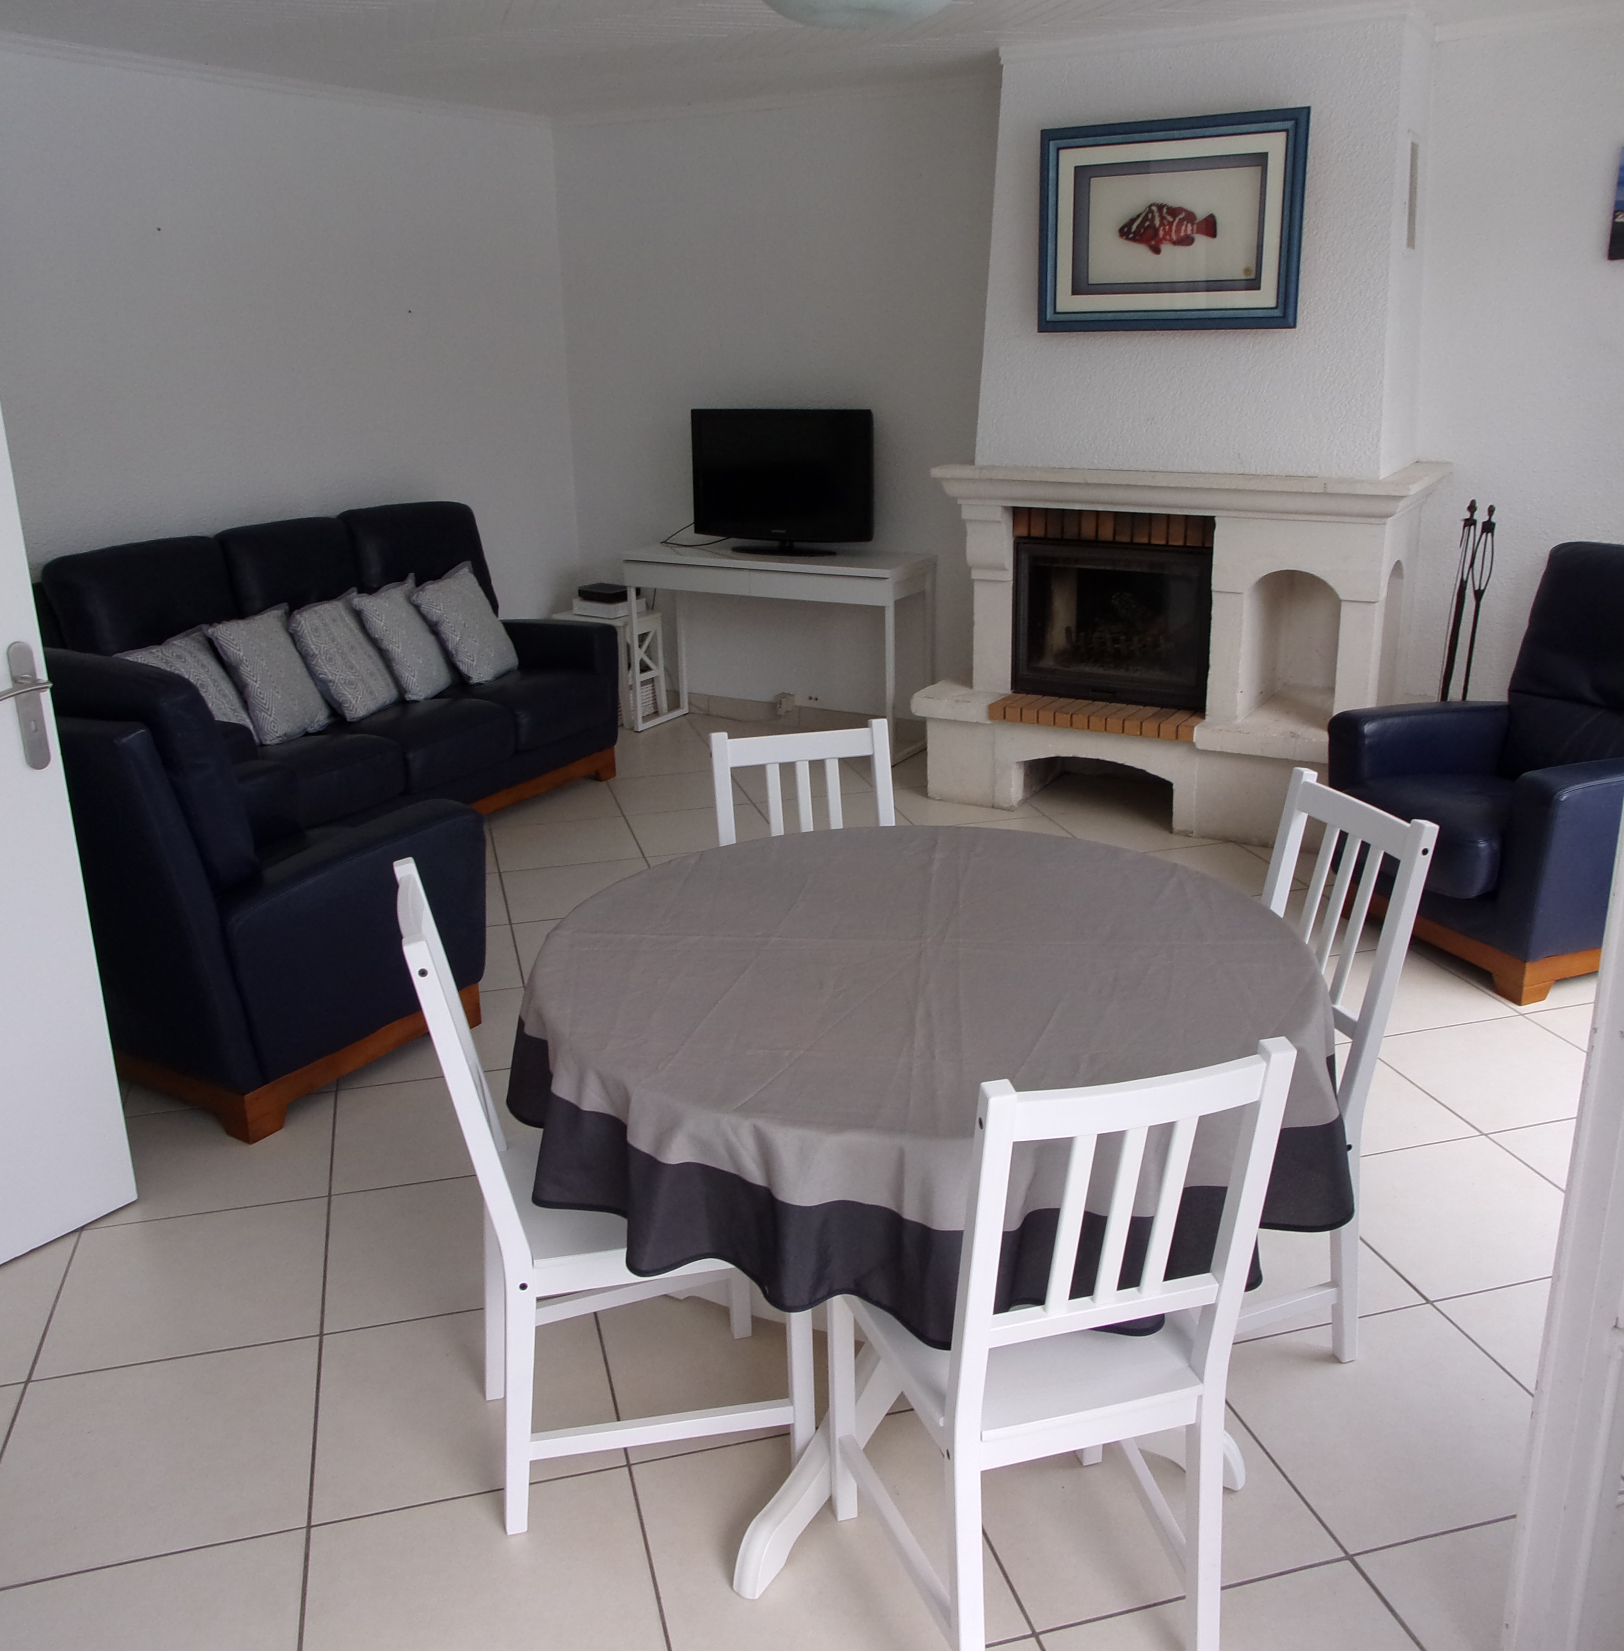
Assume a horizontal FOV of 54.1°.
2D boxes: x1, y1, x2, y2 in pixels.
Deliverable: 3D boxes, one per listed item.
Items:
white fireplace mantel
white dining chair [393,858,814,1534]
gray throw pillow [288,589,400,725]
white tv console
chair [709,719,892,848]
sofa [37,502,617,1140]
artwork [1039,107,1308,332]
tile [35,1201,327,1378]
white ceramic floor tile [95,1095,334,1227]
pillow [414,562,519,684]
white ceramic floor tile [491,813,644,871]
[{"bbox_3d":[1.178,-0.601,5.254,1.570,1.105,0.710,9,21,29],"label":"white fireplace mantel"},{"bbox_3d":[-0.297,0.499,2.293,0.500,0.897,0.420,-6,19,-15],"label":"white dining chair"},{"bbox_3d":[-1.502,-0.548,5.157,0.130,0.375,0.360,-22,4,24],"label":"gray throw pillow"},{"bbox_3d":[-0.119,-0.706,6.264,1.189,0.736,0.403,9,21,29],"label":"white tv console"},{"bbox_3d":[0.051,0.316,2.860,0.390,0.905,0.500,-6,19,-13],"label":"chair"},{"bbox_3d":[-1.311,-0.264,4.566,1.790,0.990,2.600,10,21,30],"label":"sofa"},{"bbox_3d":[1.034,-1.758,4.652,0.795,0.590,0.040,9,21,29],"label":"artwork"},{"bbox_3d":[-1.104,0.817,2.844,0.455,0.010,0.455,-6,18,-14],"label":"tile"},{"bbox_3d":[-1.238,0.690,3.276,0.455,0.012,0.455,-6,19,-14],"label":"white ceramic floor tile"},{"bbox_3d":[-1.222,-0.703,5.653,0.140,0.380,0.345,-18,15,32],"label":"pillow"},{"bbox_3d":[-0.818,0.054,5.185,0.455,0.010,0.455,-6,18,-14],"label":"white ceramic floor tile"}]

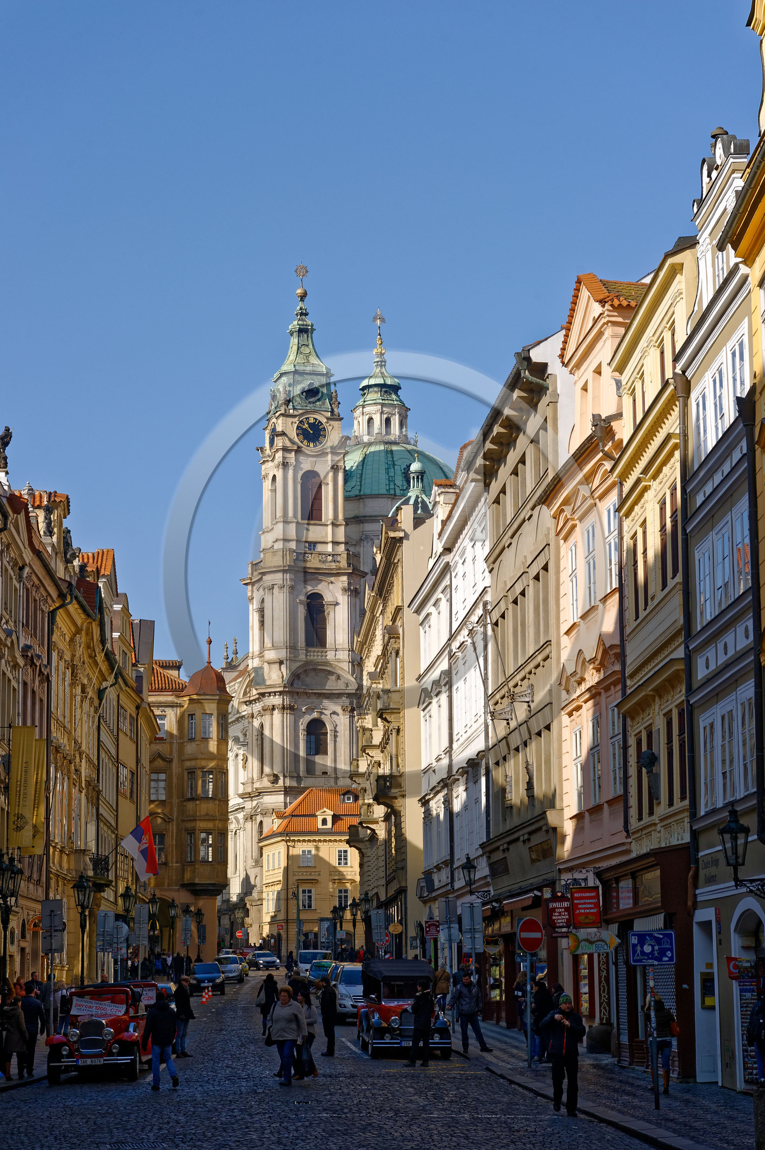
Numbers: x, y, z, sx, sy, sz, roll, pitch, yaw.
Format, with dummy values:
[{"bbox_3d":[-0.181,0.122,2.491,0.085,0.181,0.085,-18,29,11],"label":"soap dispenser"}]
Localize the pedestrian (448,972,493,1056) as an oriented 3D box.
[{"bbox_3d":[1.885,9.452,48.253,0.880,1.720,0.480,-6,-11,26],"label":"pedestrian"}]

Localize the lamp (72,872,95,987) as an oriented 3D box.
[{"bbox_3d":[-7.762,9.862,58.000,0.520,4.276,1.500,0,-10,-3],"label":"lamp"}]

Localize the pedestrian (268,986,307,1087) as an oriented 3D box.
[{"bbox_3d":[-1.685,8.052,39.152,0.620,1.690,0.520,-4,-11,17],"label":"pedestrian"}]

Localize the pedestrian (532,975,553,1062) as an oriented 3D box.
[{"bbox_3d":[3.253,9.045,45.600,0.450,1.763,0.500,-2,-10,10],"label":"pedestrian"}]

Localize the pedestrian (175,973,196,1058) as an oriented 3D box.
[{"bbox_3d":[-4.290,9.553,48.457,0.420,1.760,0.450,-2,-10,10],"label":"pedestrian"}]

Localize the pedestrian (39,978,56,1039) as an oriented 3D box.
[{"bbox_3d":[-8.812,11.391,58.950,0.450,1.690,0.320,-1,-10,0],"label":"pedestrian"}]

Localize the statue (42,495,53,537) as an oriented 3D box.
[{"bbox_3d":[-13.050,-2.281,87.149,0.500,1.650,0.500,0,-10,-3],"label":"statue"}]

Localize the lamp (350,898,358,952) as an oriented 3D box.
[{"bbox_3d":[-1.304,16.987,102.391,0.460,4.400,0.460,0,-10,-4],"label":"lamp"}]

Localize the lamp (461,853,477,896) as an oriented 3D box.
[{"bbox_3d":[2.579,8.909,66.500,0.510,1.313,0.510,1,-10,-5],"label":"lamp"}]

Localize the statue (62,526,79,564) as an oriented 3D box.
[{"bbox_3d":[-13.555,-1.318,97.149,0.600,1.650,0.700,0,-10,-3],"label":"statue"}]

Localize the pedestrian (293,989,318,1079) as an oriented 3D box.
[{"bbox_3d":[-1.476,8.783,42.700,0.480,1.674,0.500,8,-13,-40],"label":"pedestrian"}]

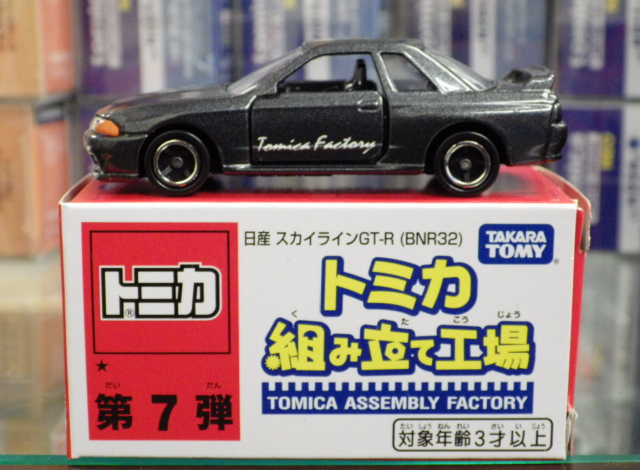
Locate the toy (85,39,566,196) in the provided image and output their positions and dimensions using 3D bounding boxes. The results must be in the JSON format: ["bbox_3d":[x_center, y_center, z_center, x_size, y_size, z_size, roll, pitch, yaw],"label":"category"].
[{"bbox_3d":[0.001,-0.020,0.216,0.077,0.023,0.030,0,12,0],"label":"toy"}]

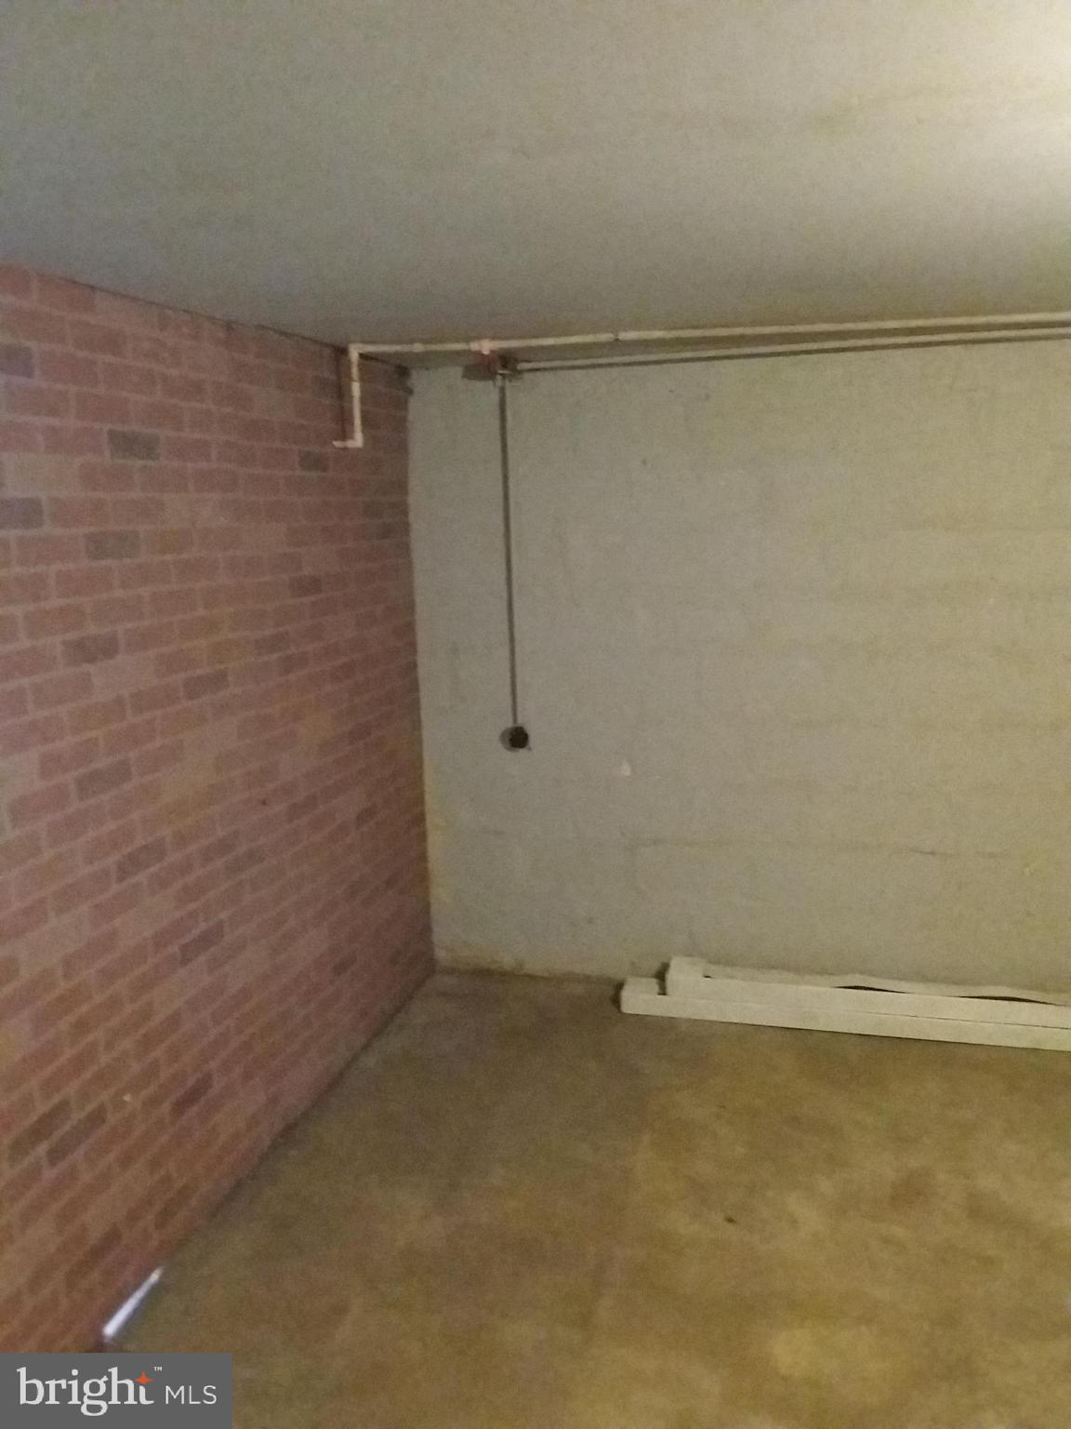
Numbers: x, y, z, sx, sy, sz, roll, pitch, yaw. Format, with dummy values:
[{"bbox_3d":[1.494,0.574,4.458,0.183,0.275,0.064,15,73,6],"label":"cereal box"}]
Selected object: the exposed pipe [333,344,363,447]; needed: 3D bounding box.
[{"bbox_3d":[-0.551,-0.921,3.228,0.094,0.290,0.034,1,10,16],"label":"exposed pipe"}]

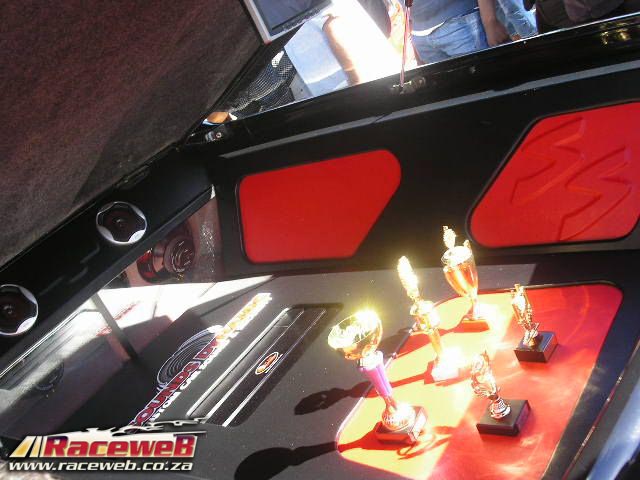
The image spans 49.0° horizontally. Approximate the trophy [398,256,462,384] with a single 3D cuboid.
[{"bbox_3d":[0.237,0.167,1.509,0.074,0.299,0.083,-6,28,40],"label":"trophy"}]

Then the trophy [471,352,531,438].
[{"bbox_3d":[0.327,0.279,1.329,0.079,0.167,0.077,-6,28,40],"label":"trophy"}]

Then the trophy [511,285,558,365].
[{"bbox_3d":[0.433,0.167,1.469,0.066,0.175,0.066,-5,28,42],"label":"trophy"}]

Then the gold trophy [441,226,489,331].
[{"bbox_3d":[0.337,0.085,1.640,0.083,0.267,0.115,-6,28,40],"label":"gold trophy"}]

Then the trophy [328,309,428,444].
[{"bbox_3d":[0.120,0.285,1.419,0.112,0.253,0.112,-7,27,38],"label":"trophy"}]

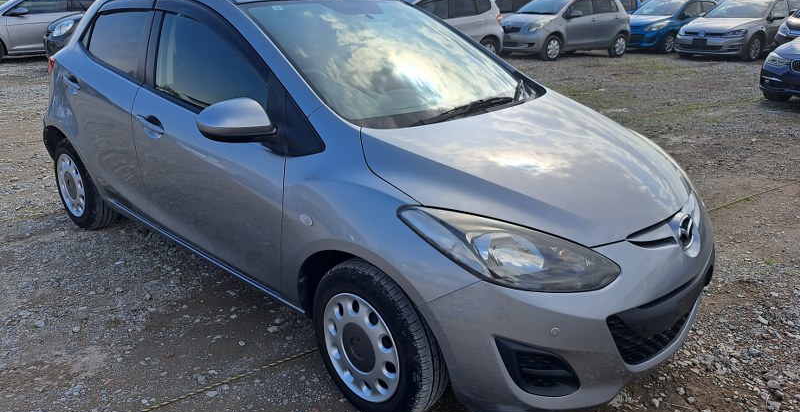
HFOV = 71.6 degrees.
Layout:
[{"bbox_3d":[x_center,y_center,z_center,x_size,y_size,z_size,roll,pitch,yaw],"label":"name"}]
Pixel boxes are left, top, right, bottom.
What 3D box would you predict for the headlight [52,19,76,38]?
[{"bbox_3d":[-5.660,-3.007,9.371,0.320,0.290,0.320,14,24,32],"label":"headlight"}]

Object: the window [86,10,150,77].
[{"bbox_3d":[-1.363,-0.816,2.676,0.630,0.320,0.070,18,11,38],"label":"window"}]

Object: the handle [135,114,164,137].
[{"bbox_3d":[-1.150,-0.363,2.523,0.220,0.050,0.050,18,27,37],"label":"handle"}]

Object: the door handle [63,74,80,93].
[{"bbox_3d":[-1.724,-0.645,2.904,0.200,0.065,0.055,18,27,38],"label":"door handle"}]

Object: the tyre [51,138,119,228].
[{"bbox_3d":[-1.962,-0.149,3.467,0.585,0.585,0.190,18,27,37],"label":"tyre"}]

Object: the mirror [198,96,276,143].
[{"bbox_3d":[-0.557,-0.285,1.909,0.140,0.145,0.220,18,27,37],"label":"mirror"}]

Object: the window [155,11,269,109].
[{"bbox_3d":[-0.783,-0.573,2.270,0.870,0.460,0.060,18,10,37],"label":"window"}]

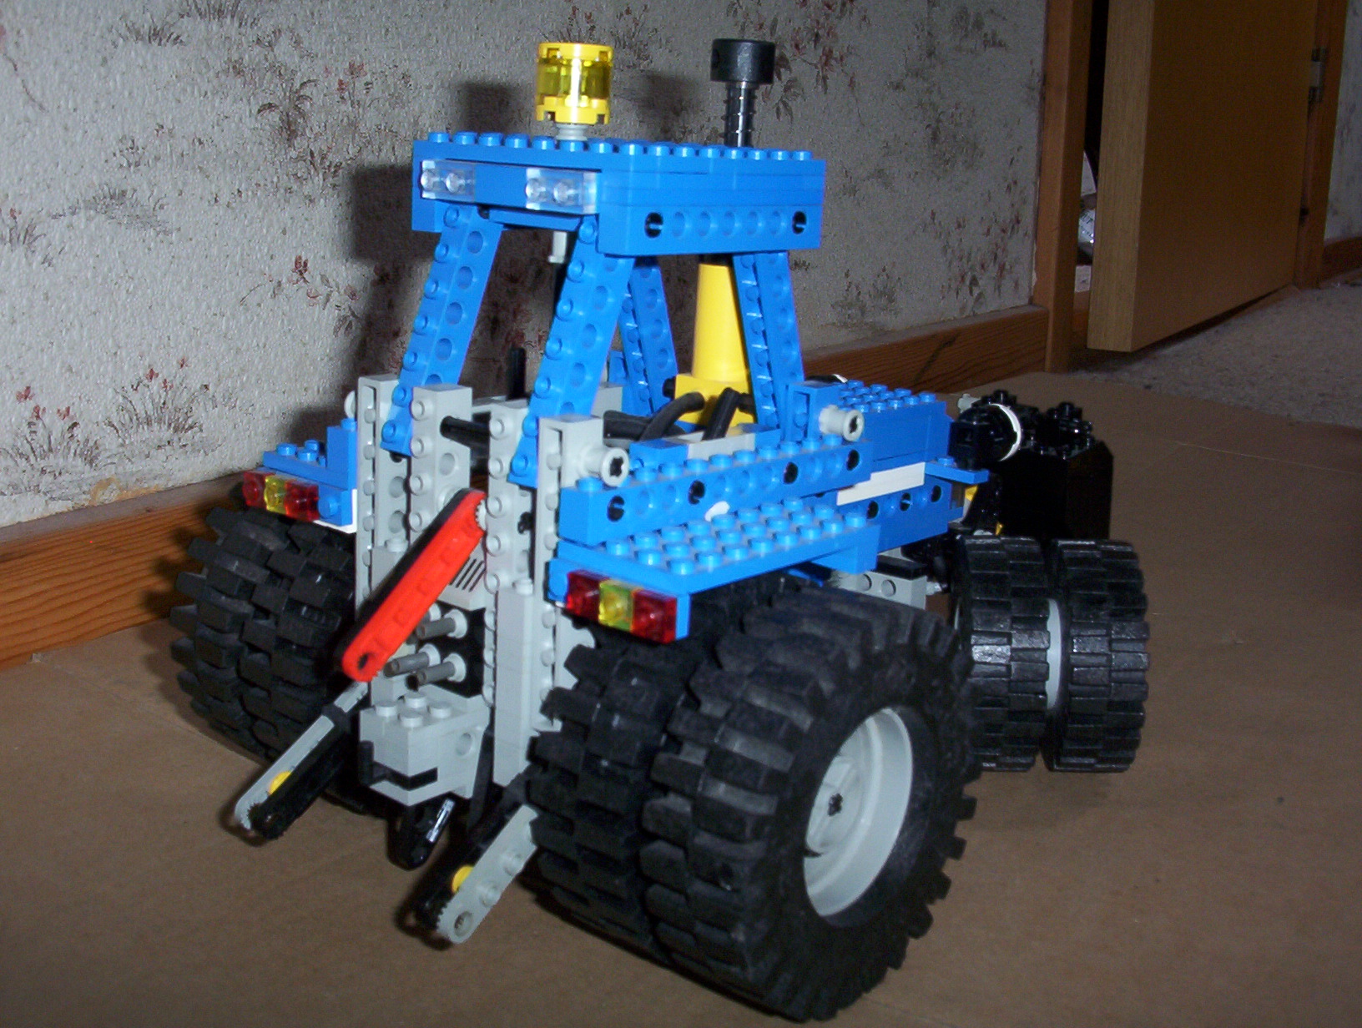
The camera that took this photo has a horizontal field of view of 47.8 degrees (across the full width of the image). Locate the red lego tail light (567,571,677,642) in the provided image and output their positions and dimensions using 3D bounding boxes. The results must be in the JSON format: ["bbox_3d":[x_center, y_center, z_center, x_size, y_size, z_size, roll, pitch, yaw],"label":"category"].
[{"bbox_3d":[-0.012,0.017,0.282,0.024,0.008,0.005,17,19,37],"label":"red lego tail light"}]

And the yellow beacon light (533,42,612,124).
[{"bbox_3d":[-0.023,-0.092,0.328,0.016,0.016,0.016,3,14,-1],"label":"yellow beacon light"}]

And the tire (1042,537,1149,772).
[{"bbox_3d":[0.110,0.039,0.421,0.021,0.062,0.062,4,14,6],"label":"tire"}]

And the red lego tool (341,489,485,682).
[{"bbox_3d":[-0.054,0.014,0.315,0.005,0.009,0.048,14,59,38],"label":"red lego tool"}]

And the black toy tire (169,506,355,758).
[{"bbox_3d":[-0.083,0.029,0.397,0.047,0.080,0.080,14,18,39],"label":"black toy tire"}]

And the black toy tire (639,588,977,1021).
[{"bbox_3d":[0.029,0.057,0.310,0.028,0.080,0.080,13,18,38],"label":"black toy tire"}]

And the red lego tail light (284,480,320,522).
[{"bbox_3d":[-0.085,-0.003,0.344,0.008,0.008,0.005,14,18,38],"label":"red lego tail light"}]

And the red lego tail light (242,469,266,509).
[{"bbox_3d":[-0.097,-0.005,0.354,0.008,0.008,0.005,14,18,38],"label":"red lego tail light"}]

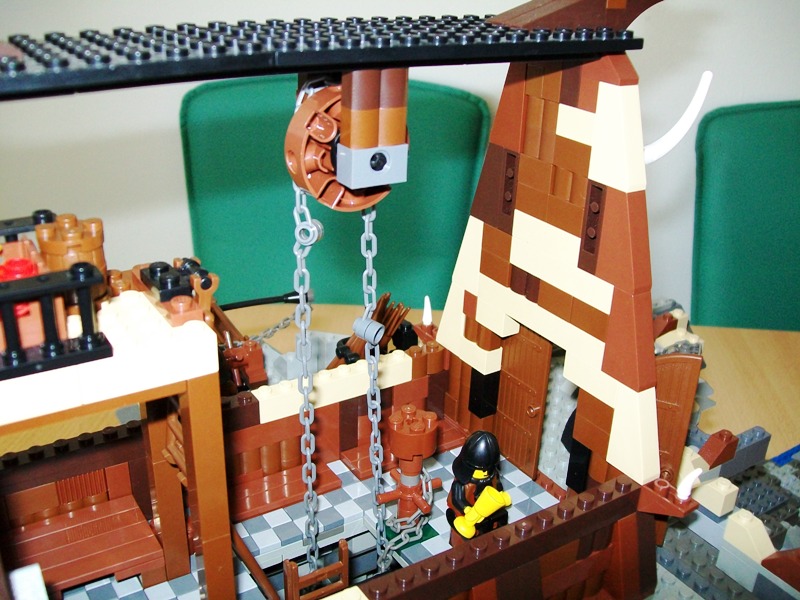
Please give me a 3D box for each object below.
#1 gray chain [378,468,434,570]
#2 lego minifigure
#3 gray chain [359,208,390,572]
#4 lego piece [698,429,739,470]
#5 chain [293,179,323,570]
[{"bbox_3d":[0.001,0.073,0.280,0.021,0.032,0.013,-13,27,-30],"label":"gray chain"},{"bbox_3d":[0.026,0.064,0.267,0.019,0.043,0.018,-7,25,-19],"label":"lego minifigure"},{"bbox_3d":[-0.007,0.034,0.259,0.009,0.129,0.009,1,24,4],"label":"gray chain"},{"bbox_3d":[0.133,0.062,0.350,0.016,0.011,0.008,-13,27,-30],"label":"lego piece"},{"bbox_3d":[-0.027,0.028,0.244,0.009,0.129,0.009,3,23,3],"label":"chain"}]

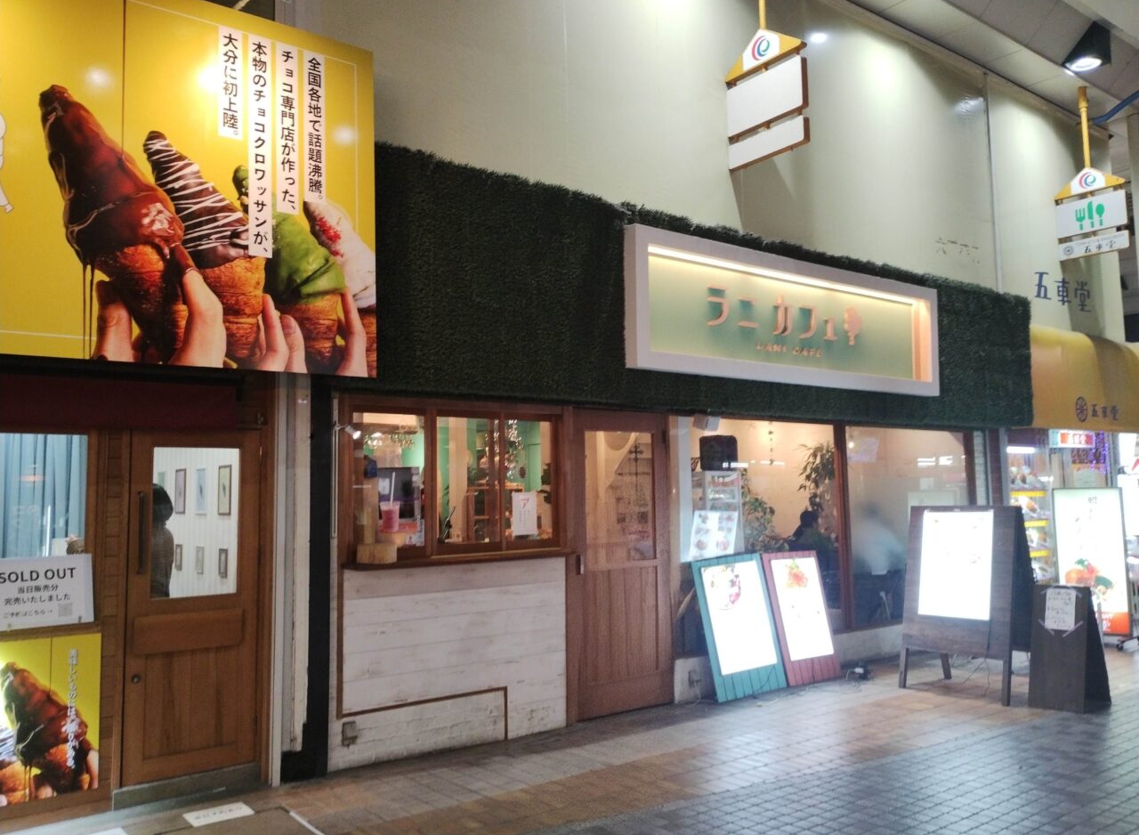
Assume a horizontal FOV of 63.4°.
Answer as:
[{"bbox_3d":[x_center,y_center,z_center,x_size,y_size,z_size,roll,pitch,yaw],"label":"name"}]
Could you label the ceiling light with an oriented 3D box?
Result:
[{"bbox_3d":[5.872,-4.195,10.479,0.460,0.390,0.400,3,-6,-37],"label":"ceiling light"}]

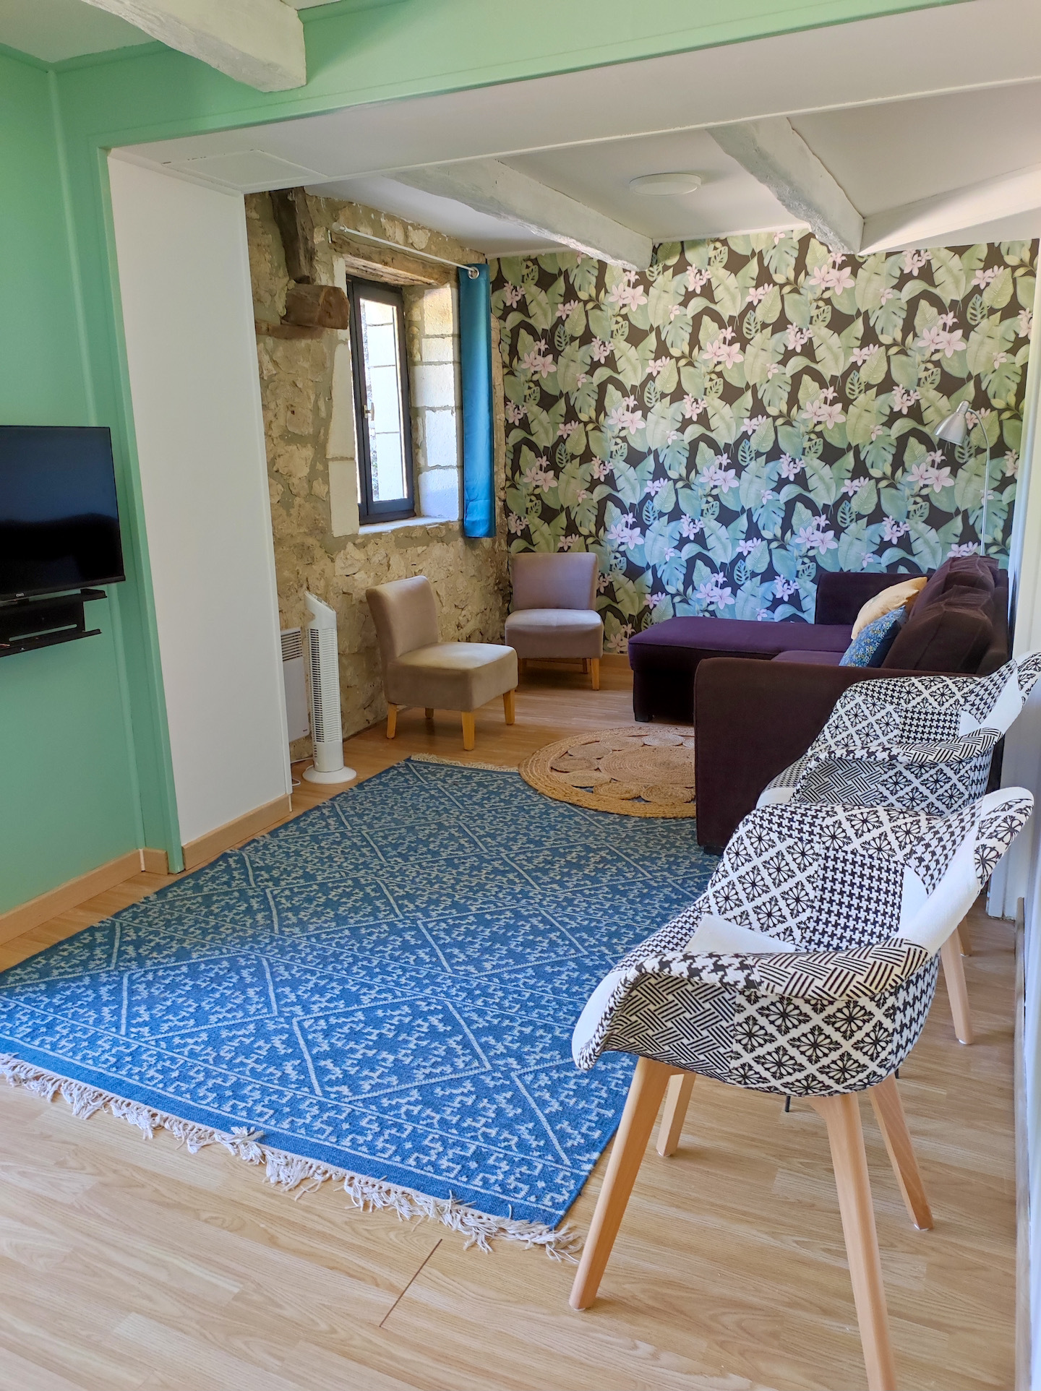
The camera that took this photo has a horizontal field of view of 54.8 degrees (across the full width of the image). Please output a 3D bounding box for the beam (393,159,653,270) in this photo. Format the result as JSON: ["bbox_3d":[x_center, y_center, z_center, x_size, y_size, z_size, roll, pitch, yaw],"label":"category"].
[{"bbox_3d":[0.104,-2.059,4.282,0.174,0.157,2.559,5,16,24],"label":"beam"}]

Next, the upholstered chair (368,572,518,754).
[{"bbox_3d":[-0.341,-0.169,4.680,0.530,0.700,0.515,5,16,23],"label":"upholstered chair"}]

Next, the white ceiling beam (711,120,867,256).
[{"bbox_3d":[1.062,-1.968,3.848,0.188,0.157,2.559,5,16,24],"label":"white ceiling beam"}]

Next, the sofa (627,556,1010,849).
[{"bbox_3d":[1.129,-0.114,4.189,1.570,0.770,2.300,5,16,24],"label":"sofa"}]

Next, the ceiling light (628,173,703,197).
[{"bbox_3d":[0.597,-2.094,4.126,0.292,0.030,0.292,-1,14,0],"label":"ceiling light"}]

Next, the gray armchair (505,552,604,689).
[{"bbox_3d":[0.202,-0.424,5.627,0.515,0.700,0.530,0,14,4],"label":"gray armchair"}]

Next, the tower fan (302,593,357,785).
[{"bbox_3d":[-0.799,-0.041,4.104,0.225,0.760,0.225,-1,14,3],"label":"tower fan"}]

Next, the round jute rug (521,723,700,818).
[{"bbox_3d":[0.604,0.288,4.186,1.200,0.020,1.200,-1,14,0],"label":"round jute rug"}]

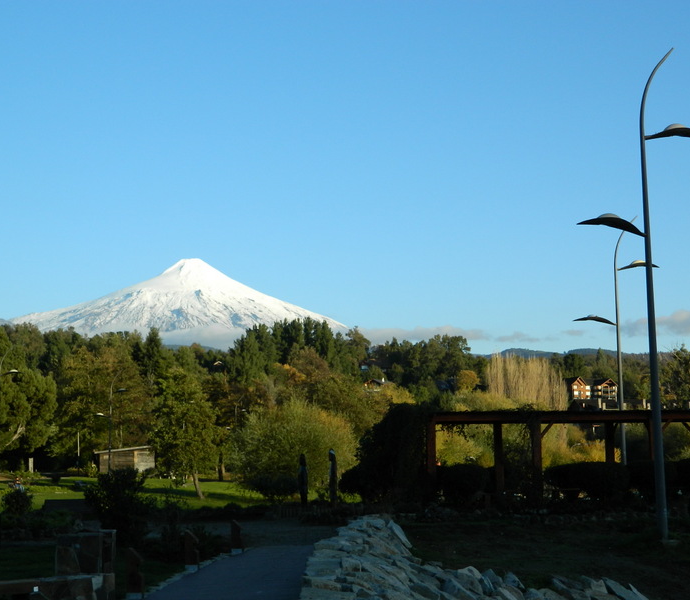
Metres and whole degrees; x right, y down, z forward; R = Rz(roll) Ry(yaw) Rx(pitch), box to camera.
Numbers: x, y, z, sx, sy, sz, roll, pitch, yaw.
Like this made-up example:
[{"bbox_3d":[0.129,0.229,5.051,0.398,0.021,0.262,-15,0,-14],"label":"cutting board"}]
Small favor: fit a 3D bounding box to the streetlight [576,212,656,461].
[{"bbox_3d":[9.159,1.766,44.084,3.050,9.300,0.450,1,-7,-10],"label":"streetlight"}]

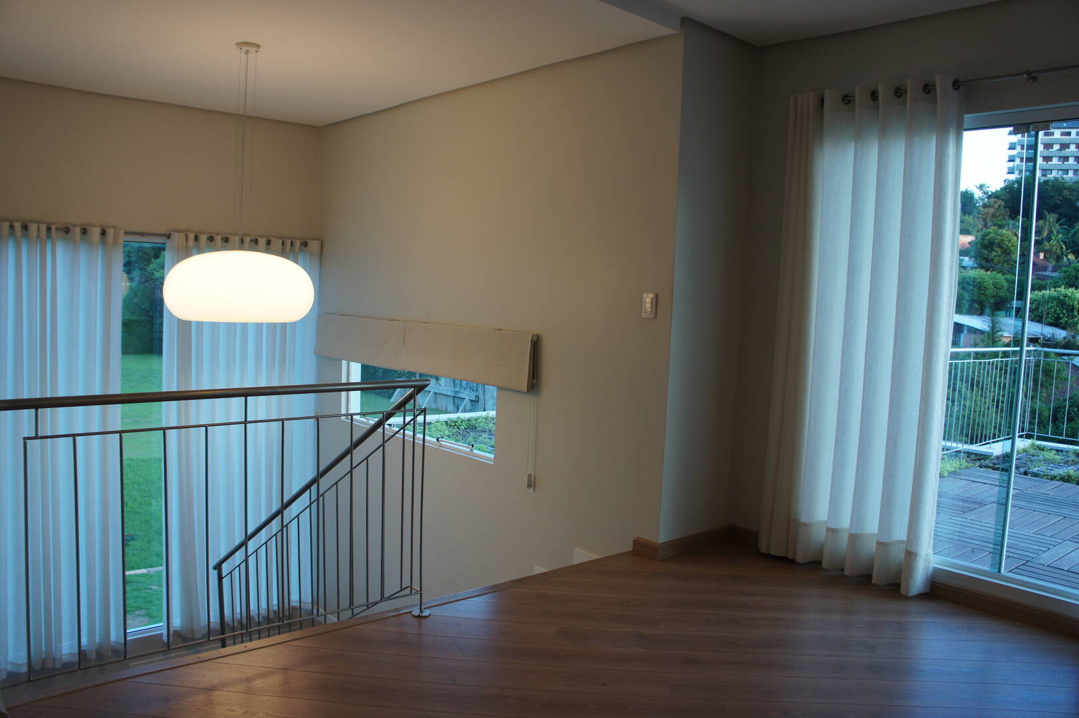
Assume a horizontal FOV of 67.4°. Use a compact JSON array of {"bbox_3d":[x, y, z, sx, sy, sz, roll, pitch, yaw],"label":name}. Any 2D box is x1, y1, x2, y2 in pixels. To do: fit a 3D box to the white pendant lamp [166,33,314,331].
[{"bbox_3d":[-1.669,-0.963,4.507,0.816,1.549,0.816,-2,7,-42],"label":"white pendant lamp"}]

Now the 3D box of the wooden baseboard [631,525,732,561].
[{"bbox_3d":[0.778,0.973,4.390,0.612,0.088,0.167,-2,7,-42],"label":"wooden baseboard"}]

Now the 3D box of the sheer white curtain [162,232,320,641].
[{"bbox_3d":[-2.333,0.592,6.381,1.278,3.105,0.116,-2,7,-42],"label":"sheer white curtain"}]

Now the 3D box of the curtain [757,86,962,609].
[{"bbox_3d":[1.511,-0.113,3.894,0.116,2.373,0.853,-2,7,-42],"label":"curtain"}]

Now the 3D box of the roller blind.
[{"bbox_3d":[-0.934,-0.082,5.768,0.058,0.339,2.679,-2,7,-42],"label":"roller blind"}]

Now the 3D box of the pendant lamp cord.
[{"bbox_3d":[-1.644,-1.182,4.494,0.115,1.100,0.115,-2,7,-42],"label":"pendant lamp cord"}]

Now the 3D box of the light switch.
[{"bbox_3d":[0.561,-0.272,4.146,0.014,0.125,0.084,-2,7,-42],"label":"light switch"}]

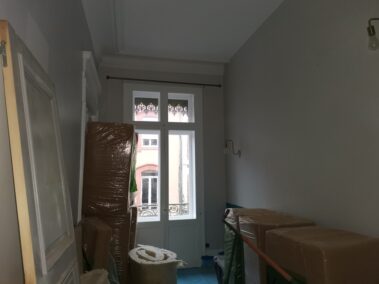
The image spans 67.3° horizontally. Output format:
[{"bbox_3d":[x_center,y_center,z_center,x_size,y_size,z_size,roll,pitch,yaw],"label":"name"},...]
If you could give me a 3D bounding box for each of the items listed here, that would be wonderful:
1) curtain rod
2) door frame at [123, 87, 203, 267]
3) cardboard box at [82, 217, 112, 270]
[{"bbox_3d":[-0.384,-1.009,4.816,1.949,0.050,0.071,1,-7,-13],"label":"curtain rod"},{"bbox_3d":[-0.422,0.543,4.743,1.353,3.030,0.131,1,-7,-13],"label":"door frame"},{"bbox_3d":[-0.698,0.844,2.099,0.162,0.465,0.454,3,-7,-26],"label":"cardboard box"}]

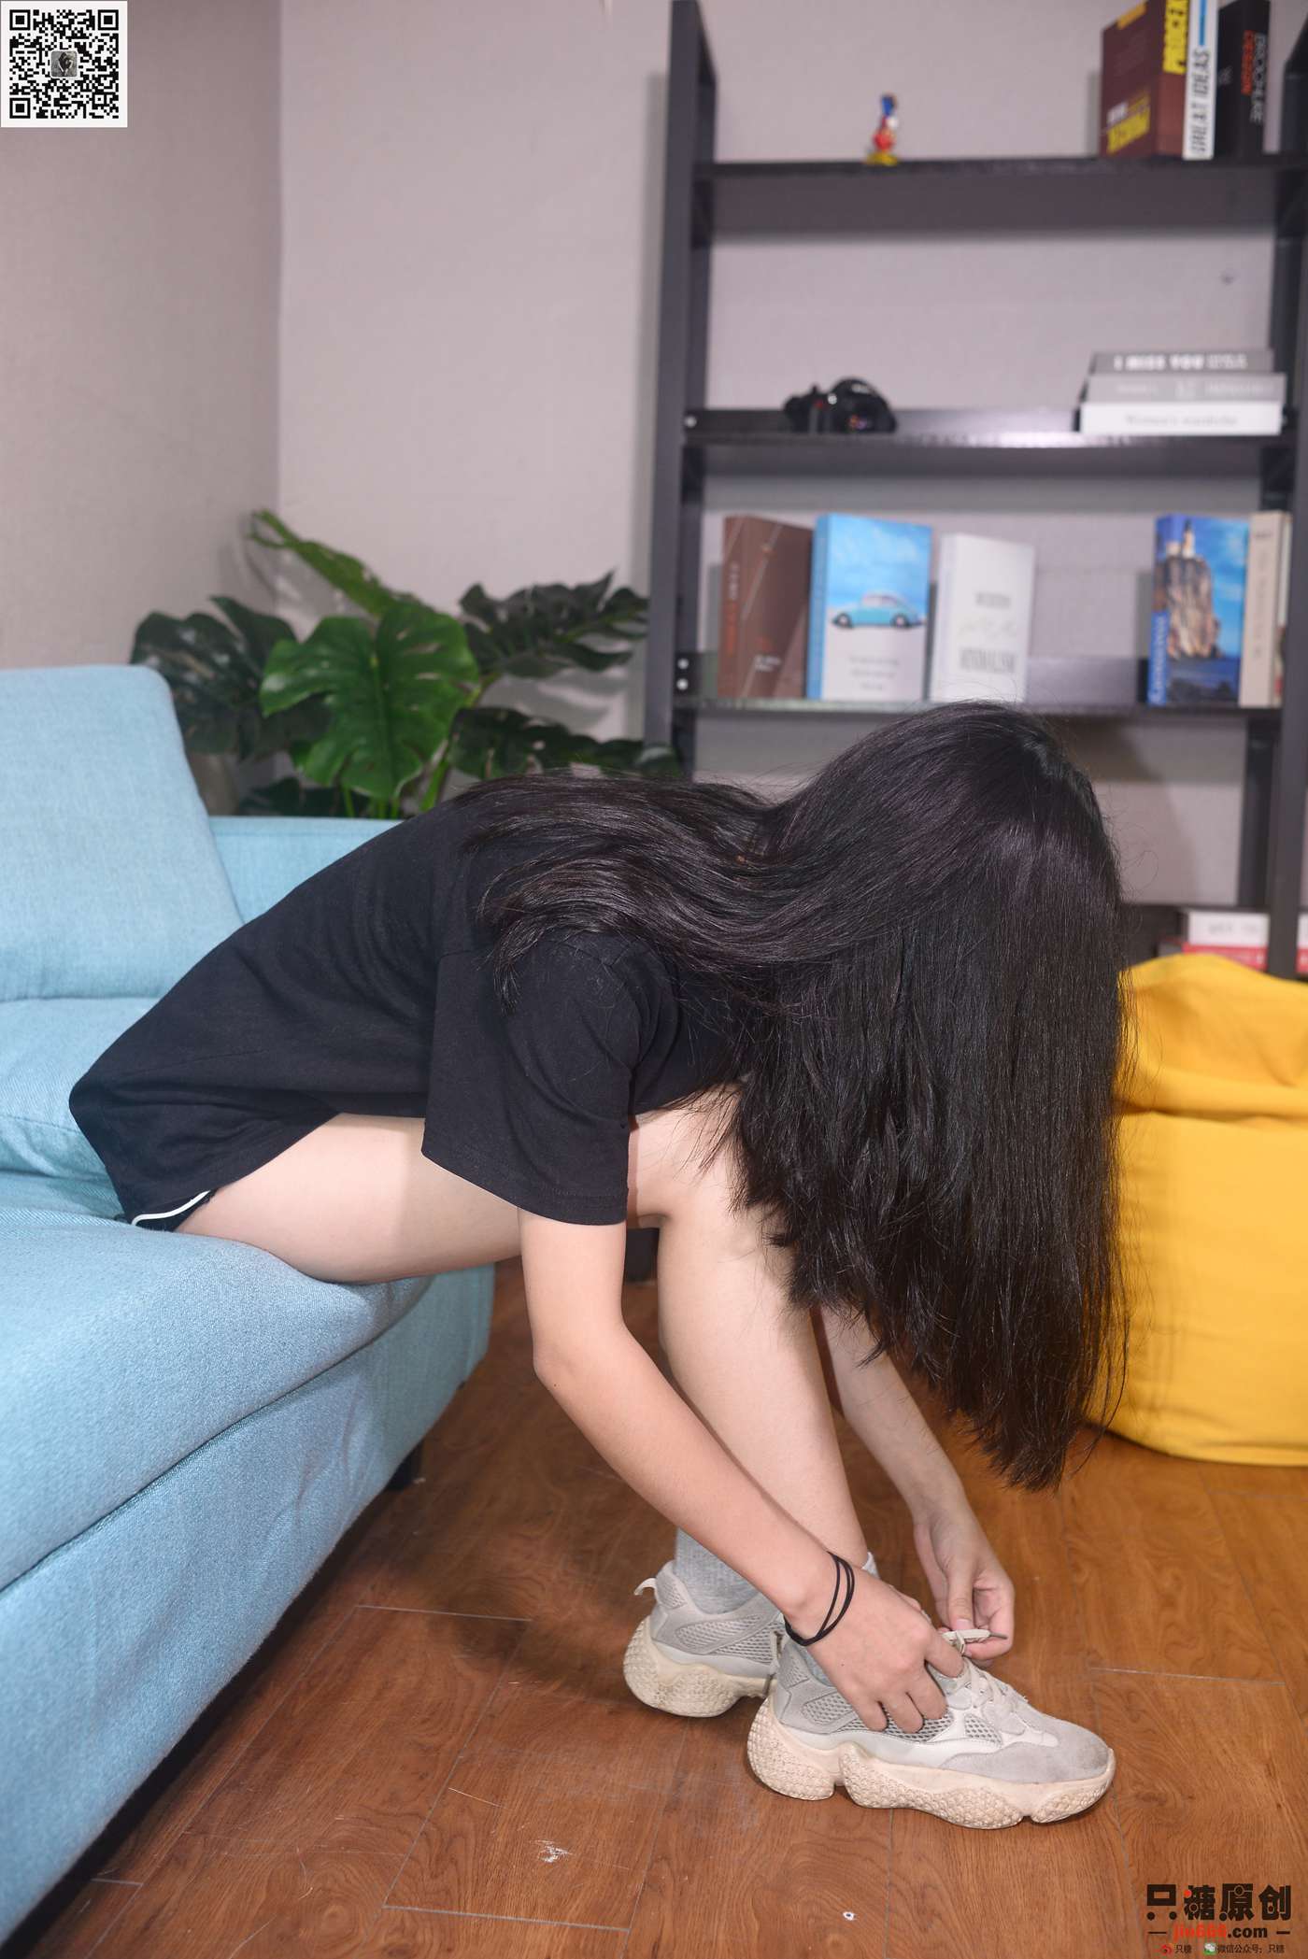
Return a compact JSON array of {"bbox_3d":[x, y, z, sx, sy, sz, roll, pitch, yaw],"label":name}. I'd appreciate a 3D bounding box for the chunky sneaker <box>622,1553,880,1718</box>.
[{"bbox_3d":[0.114,0.536,1.564,0.282,0.127,0.105,2,4,7],"label":"chunky sneaker"}]

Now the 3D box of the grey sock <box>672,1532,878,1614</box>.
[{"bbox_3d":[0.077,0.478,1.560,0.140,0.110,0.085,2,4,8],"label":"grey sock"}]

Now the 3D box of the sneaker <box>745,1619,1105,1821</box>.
[{"bbox_3d":[0.206,0.547,1.430,0.282,0.127,0.105,2,4,7],"label":"sneaker"}]

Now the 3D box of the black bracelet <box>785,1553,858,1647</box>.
[{"bbox_3d":[0.116,0.445,1.365,0.025,0.062,0.065,25,1,-27],"label":"black bracelet"}]

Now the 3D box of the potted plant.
[{"bbox_3d":[-0.344,-0.069,2.702,0.740,1.160,0.650,1,4,0],"label":"potted plant"}]

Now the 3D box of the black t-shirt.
[{"bbox_3d":[-0.169,0.039,1.480,0.550,0.350,0.450,-20,0,10],"label":"black t-shirt"}]

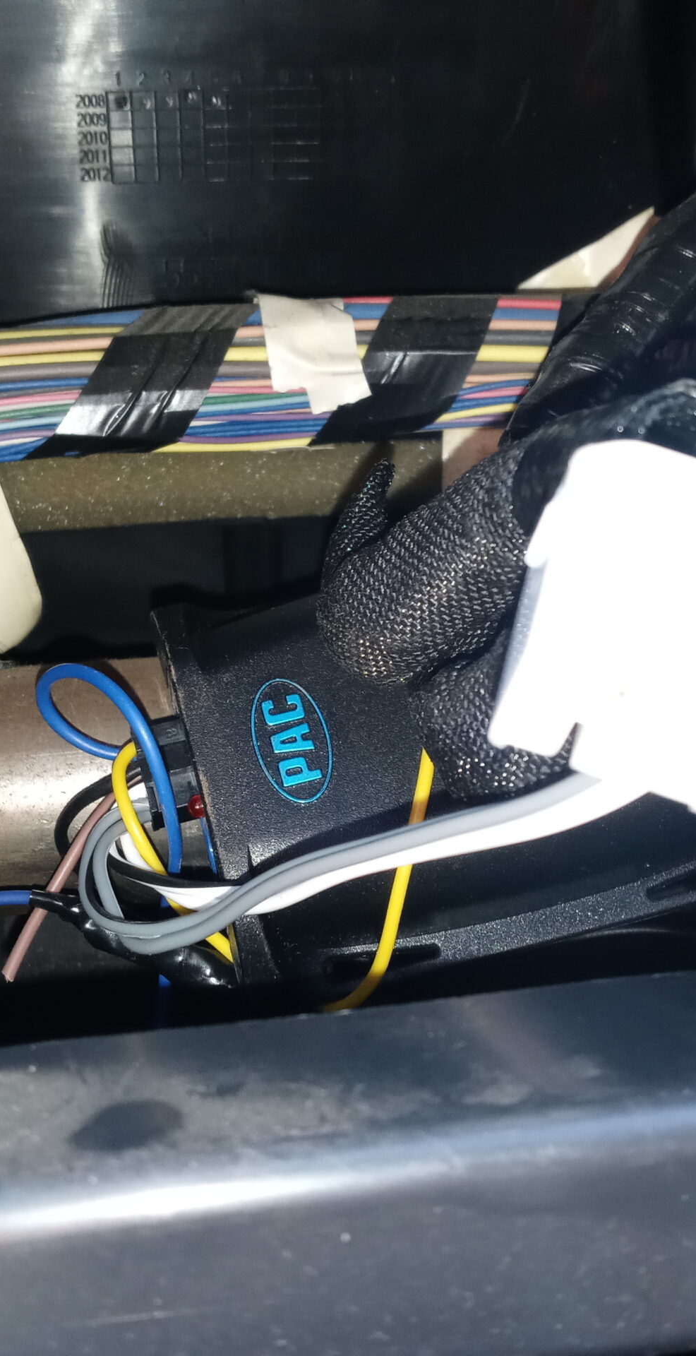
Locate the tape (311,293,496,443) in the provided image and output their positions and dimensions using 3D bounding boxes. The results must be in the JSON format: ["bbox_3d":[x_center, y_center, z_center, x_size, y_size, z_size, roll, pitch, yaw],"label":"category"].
[{"bbox_3d":[0.012,-0.061,0.290,0.034,0.024,0.023,-5,34,-7],"label":"tape"}]

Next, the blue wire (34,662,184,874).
[{"bbox_3d":[-0.040,0.015,0.241,0.024,0.032,0.016,-5,34,-7],"label":"blue wire"}]

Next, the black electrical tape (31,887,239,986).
[{"bbox_3d":[-0.037,0.045,0.250,0.036,0.009,0.008,22,36,0],"label":"black electrical tape"}]

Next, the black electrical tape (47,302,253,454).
[{"bbox_3d":[-0.038,-0.058,0.280,0.037,0.024,0.023,-5,34,-7],"label":"black electrical tape"}]

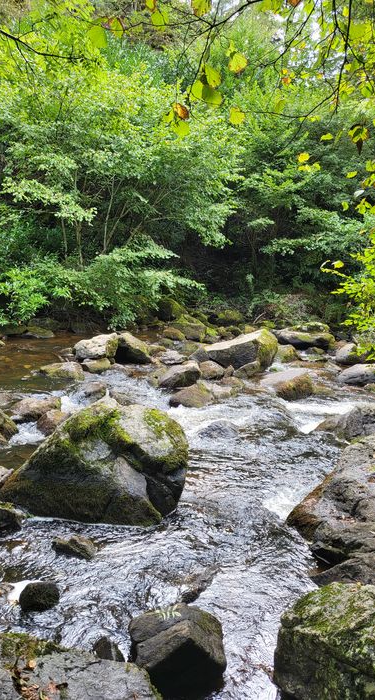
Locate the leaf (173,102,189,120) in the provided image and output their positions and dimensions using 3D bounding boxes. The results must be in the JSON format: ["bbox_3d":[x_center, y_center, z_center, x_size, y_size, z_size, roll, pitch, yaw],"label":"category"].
[{"bbox_3d":[-0.026,-1.041,2.300,0.060,0.072,0.030,0,9,0],"label":"leaf"}]

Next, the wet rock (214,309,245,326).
[{"bbox_3d":[1.035,-0.822,13.402,0.737,0.458,0.590,0,8,0],"label":"wet rock"}]

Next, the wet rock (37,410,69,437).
[{"bbox_3d":[-1.541,0.837,6.070,0.381,0.287,0.343,0,9,0],"label":"wet rock"}]

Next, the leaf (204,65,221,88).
[{"bbox_3d":[0.088,-0.962,1.850,0.058,0.075,0.028,-2,8,-15],"label":"leaf"}]

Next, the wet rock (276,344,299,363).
[{"bbox_3d":[2.012,0.070,10.577,0.483,0.340,0.410,0,9,0],"label":"wet rock"}]

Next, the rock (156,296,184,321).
[{"bbox_3d":[-0.366,-0.900,11.385,0.645,0.502,0.581,0,10,0],"label":"rock"}]

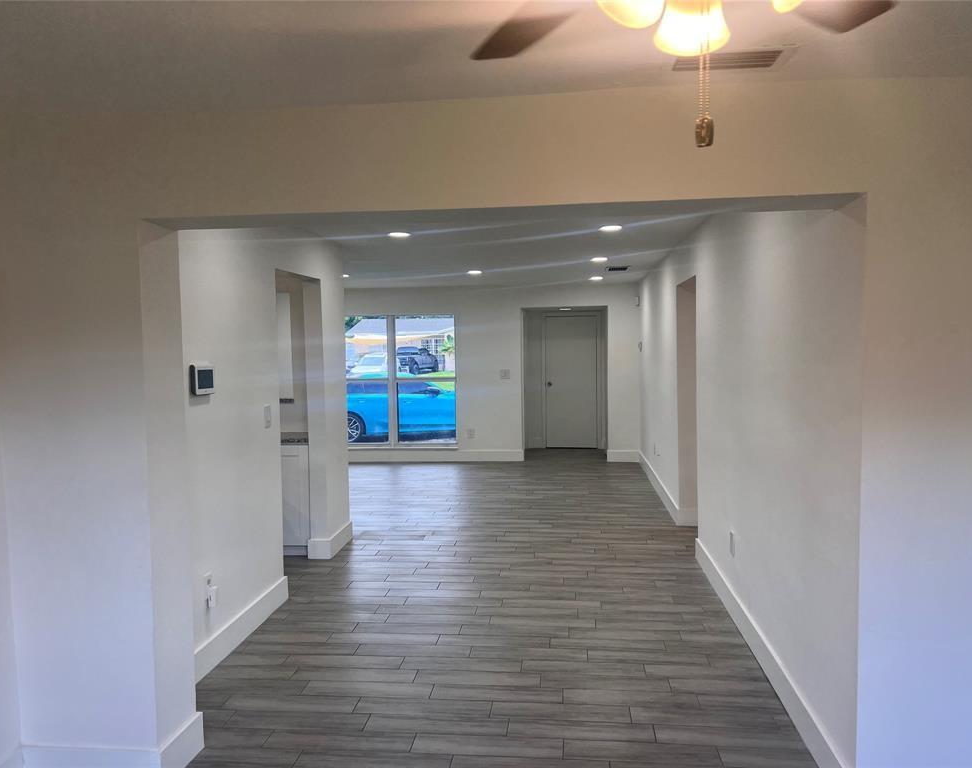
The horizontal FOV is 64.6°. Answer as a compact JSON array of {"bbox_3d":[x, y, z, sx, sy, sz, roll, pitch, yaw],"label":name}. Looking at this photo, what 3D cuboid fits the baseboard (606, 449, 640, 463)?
[{"bbox_3d":[1.848,0.974,10.339,0.434,0.146,0.020,0,3,6],"label":"baseboard"}]

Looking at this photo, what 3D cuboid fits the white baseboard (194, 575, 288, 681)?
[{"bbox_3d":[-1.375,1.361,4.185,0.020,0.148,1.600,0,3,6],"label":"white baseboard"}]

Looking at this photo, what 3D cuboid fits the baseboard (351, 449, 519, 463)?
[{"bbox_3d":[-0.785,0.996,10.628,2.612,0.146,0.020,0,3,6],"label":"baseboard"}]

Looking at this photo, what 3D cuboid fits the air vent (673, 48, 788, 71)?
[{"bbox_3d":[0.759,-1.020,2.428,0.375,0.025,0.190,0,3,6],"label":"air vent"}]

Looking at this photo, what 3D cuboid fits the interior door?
[{"bbox_3d":[1.307,-0.029,11.707,0.776,2.007,0.045,0,3,6],"label":"interior door"}]

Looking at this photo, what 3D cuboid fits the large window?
[{"bbox_3d":[-1.268,-0.045,10.642,1.732,1.803,0.100,0,3,6],"label":"large window"}]

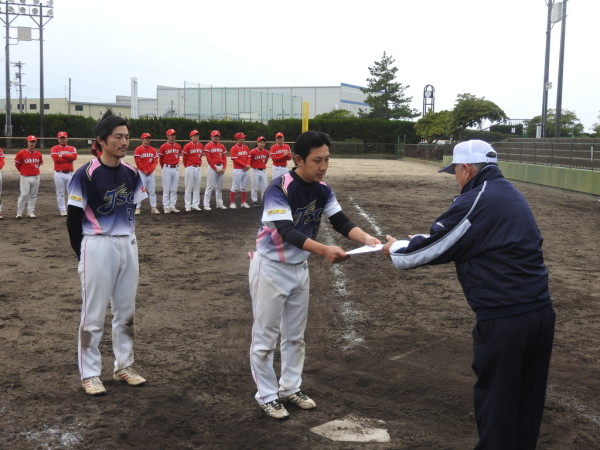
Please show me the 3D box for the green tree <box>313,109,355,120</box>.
[{"bbox_3d":[3.164,-8.745,74.488,4.200,4.710,4.200,1,6,0],"label":"green tree"}]

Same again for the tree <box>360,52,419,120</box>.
[{"bbox_3d":[8.625,-11.643,76.182,5.500,10.230,5.500,1,6,0],"label":"tree"}]

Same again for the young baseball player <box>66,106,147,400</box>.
[{"bbox_3d":[-1.222,0.165,5.028,0.360,1.790,0.480,6,8,41],"label":"young baseball player"}]

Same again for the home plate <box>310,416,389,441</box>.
[{"bbox_3d":[0.350,1.158,4.361,0.432,0.030,0.432,-5,8,-42],"label":"home plate"}]

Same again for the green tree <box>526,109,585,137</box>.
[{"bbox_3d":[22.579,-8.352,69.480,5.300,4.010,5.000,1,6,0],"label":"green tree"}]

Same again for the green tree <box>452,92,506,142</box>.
[{"bbox_3d":[15.966,-8.886,69.430,5.000,5.750,5.000,1,6,0],"label":"green tree"}]

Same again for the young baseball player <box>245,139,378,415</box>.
[{"bbox_3d":[0.067,0.293,4.568,0.660,1.670,0.500,5,8,37],"label":"young baseball player"}]

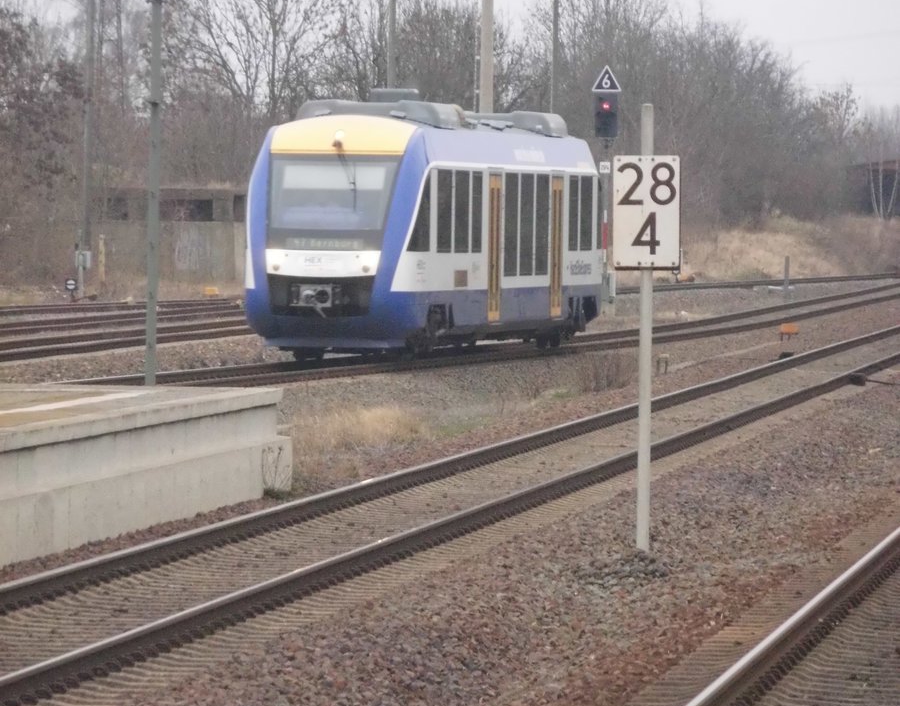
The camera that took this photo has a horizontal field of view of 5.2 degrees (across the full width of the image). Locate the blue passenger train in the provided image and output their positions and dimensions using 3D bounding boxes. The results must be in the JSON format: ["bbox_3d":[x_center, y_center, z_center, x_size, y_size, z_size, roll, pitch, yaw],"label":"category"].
[{"bbox_3d":[-0.216,-2.151,164.314,2.750,4.270,27.260,1,1,8],"label":"blue passenger train"}]

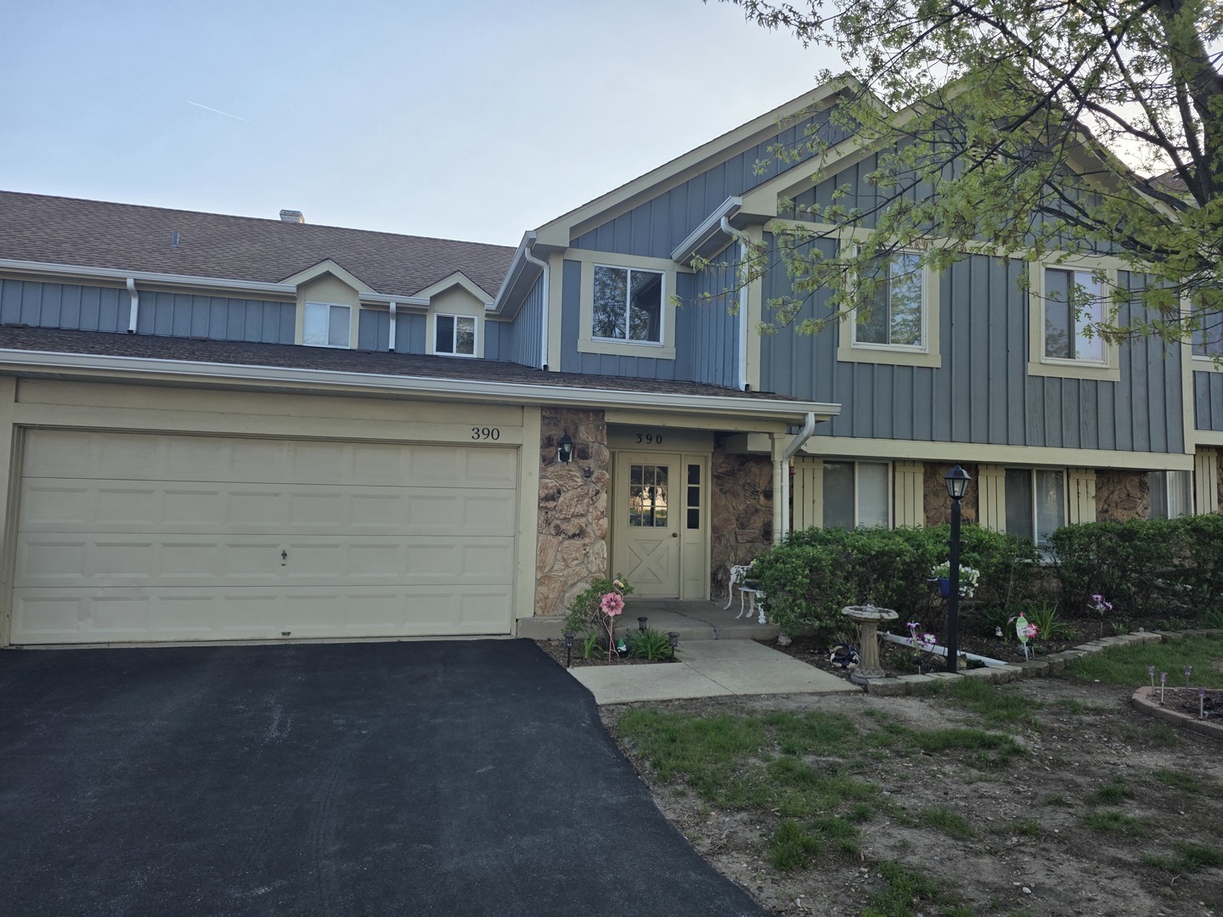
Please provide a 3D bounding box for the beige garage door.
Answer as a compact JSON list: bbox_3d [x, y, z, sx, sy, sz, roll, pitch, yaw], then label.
[{"bbox_3d":[-3.405,0.826,8.460,4.830,2.100,0.080,2,-4,-14],"label":"beige garage door"}]

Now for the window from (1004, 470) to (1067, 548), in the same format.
[{"bbox_3d":[6.628,0.859,12.750,1.162,1.400,0.100,2,-3,-15],"label":"window"}]

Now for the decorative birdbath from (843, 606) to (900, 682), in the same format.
[{"bbox_3d":[2.377,1.682,7.480,0.515,0.660,0.515,2,-3,-15],"label":"decorative birdbath"}]

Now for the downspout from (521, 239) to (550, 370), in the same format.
[{"bbox_3d":[-1.125,-2.269,12.042,0.400,1.930,0.160,2,-3,-15],"label":"downspout"}]

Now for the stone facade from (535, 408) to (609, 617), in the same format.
[{"bbox_3d":[-0.471,0.612,9.176,0.790,2.300,0.200,2,-4,-14],"label":"stone facade"}]

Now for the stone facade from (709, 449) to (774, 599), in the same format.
[{"bbox_3d":[1.835,0.939,11.447,0.987,2.051,0.200,2,-3,-15],"label":"stone facade"}]

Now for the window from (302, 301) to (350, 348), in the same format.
[{"bbox_3d":[-5.528,-2.591,15.825,0.870,0.850,0.100,2,-4,-14],"label":"window"}]

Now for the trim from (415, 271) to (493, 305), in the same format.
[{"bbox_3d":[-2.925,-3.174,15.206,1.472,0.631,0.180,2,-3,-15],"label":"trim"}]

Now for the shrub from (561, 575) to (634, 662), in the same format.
[{"bbox_3d":[-0.130,1.479,7.787,0.660,0.760,0.600,1,-4,0],"label":"shrub"}]

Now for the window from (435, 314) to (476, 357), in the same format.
[{"bbox_3d":[-2.971,-2.344,15.507,0.788,0.816,0.100,2,-3,-15],"label":"window"}]

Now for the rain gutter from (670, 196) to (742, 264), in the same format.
[{"bbox_3d":[1.329,-3.232,11.640,0.140,0.120,2.450,2,-4,-15],"label":"rain gutter"}]

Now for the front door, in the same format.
[{"bbox_3d":[0.510,0.925,11.357,0.920,1.990,0.060,2,-4,-14],"label":"front door"}]

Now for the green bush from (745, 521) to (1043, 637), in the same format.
[{"bbox_3d":[3.353,1.450,9.732,3.550,1.150,1.500,2,-4,-14],"label":"green bush"}]

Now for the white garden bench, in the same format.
[{"bbox_3d":[1.698,1.547,9.346,0.540,0.540,1.200,2,-4,-14],"label":"white garden bench"}]

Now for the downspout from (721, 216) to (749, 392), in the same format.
[{"bbox_3d":[1.646,-2.053,10.781,0.390,2.357,0.160,2,-3,-15],"label":"downspout"}]

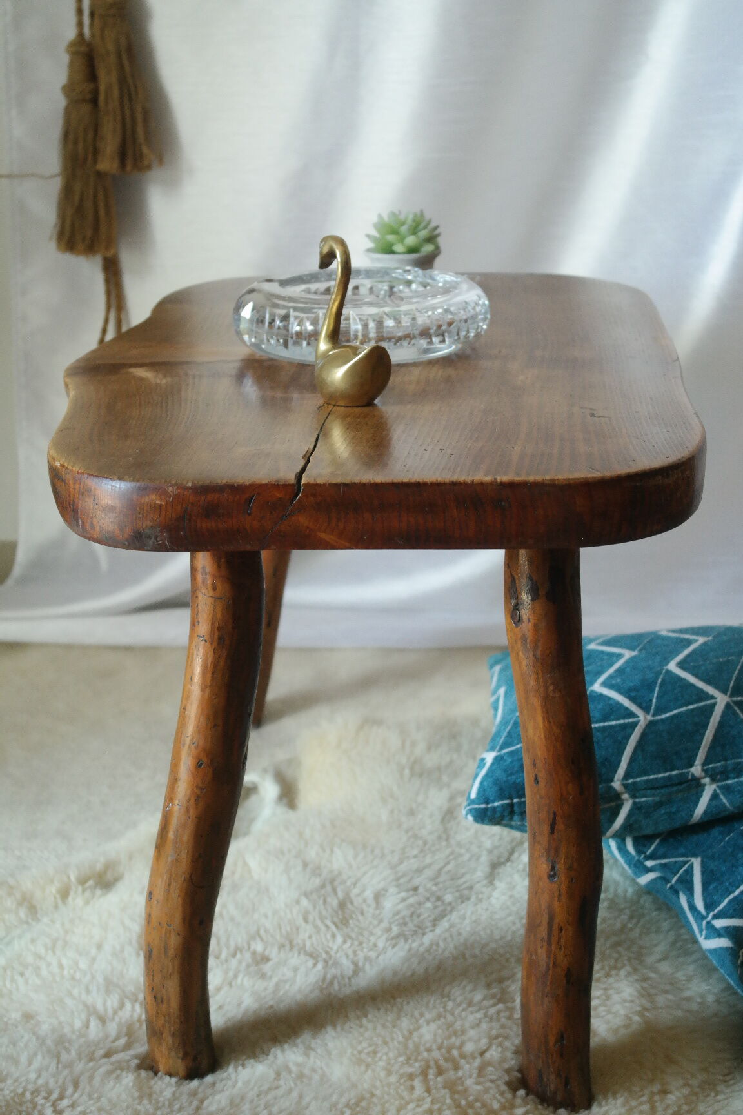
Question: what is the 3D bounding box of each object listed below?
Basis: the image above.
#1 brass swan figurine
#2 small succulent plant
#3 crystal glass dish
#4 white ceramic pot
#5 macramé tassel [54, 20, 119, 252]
[{"bbox_3d":[-0.012,-0.151,1.133,0.042,0.105,0.060,-15,23,-41],"label":"brass swan figurine"},{"bbox_3d":[0.026,-0.273,1.498,0.063,0.041,0.063,0,17,0],"label":"small succulent plant"},{"bbox_3d":[-0.007,-0.179,1.321,0.188,0.047,0.188,0,17,0],"label":"crystal glass dish"},{"bbox_3d":[0.025,-0.236,1.509,0.064,0.047,0.064,0,17,0],"label":"white ceramic pot"},{"bbox_3d":[-0.279,-0.406,1.758,0.060,0.222,0.055,0,17,0],"label":"macramé tassel"}]

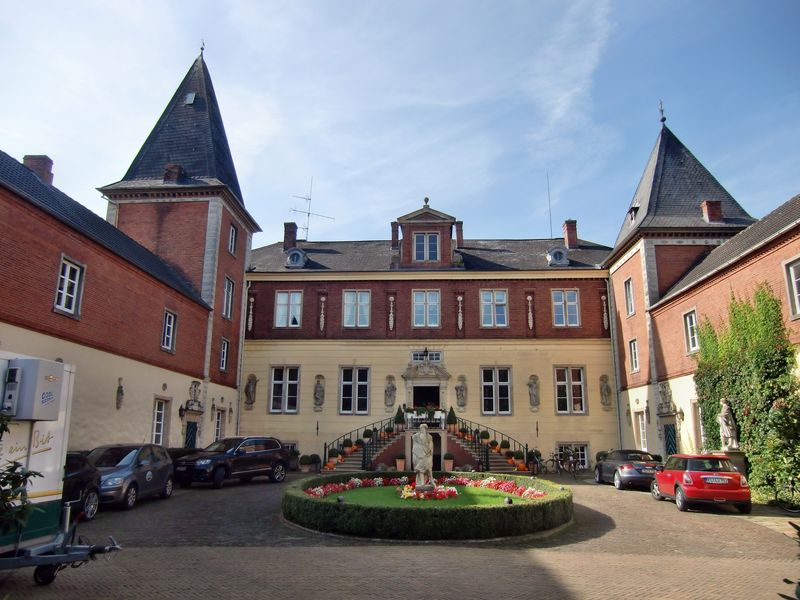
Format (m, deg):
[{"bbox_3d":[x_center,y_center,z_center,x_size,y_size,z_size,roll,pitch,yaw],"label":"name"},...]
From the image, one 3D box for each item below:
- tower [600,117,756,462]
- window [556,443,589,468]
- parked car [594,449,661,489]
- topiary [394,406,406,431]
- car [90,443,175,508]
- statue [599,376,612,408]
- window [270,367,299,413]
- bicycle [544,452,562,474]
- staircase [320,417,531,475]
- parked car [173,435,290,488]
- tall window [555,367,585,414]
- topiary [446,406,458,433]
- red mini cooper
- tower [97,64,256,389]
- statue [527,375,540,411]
[{"bbox_3d":[13.684,-0.647,26.699,6.200,17.600,6.200,0,-13,3],"label":"tower"},{"bbox_3d":[9.095,8.182,29.195,1.715,1.385,0.220,0,-14,3],"label":"window"},{"bbox_3d":[9.012,6.616,21.808,1.860,1.352,4.178,0,-14,1],"label":"parked car"},{"bbox_3d":[0.026,6.070,28.415,0.580,1.300,0.580,0,-14,3],"label":"topiary"},{"bbox_3d":[-7.950,4.955,15.840,1.770,1.580,4.200,1,-13,-2],"label":"car"},{"bbox_3d":[11.088,5.000,29.821,0.609,1.914,0.500,0,-14,3],"label":"statue"},{"bbox_3d":[-6.050,4.640,28.864,1.576,2.482,0.250,0,-13,3],"label":"window"},{"bbox_3d":[7.276,7.682,26.232,0.600,1.100,1.750,8,-15,-30],"label":"bicycle"},{"bbox_3d":[1.306,7.271,28.354,10.300,2.850,2.500,0,-14,3],"label":"staircase"},{"bbox_3d":[-6.412,6.310,21.795,1.959,1.720,4.795,-9,-17,35],"label":"parked car"},{"bbox_3d":[9.325,4.950,30.339,1.660,2.580,0.220,0,-14,3],"label":"tall window"},{"bbox_3d":[2.435,5.555,25.723,0.560,1.270,0.560,0,-13,3],"label":"topiary"},{"bbox_3d":[8.445,5.141,15.844,1.700,1.407,3.700,-2,-14,12],"label":"red mini cooper"},{"bbox_3d":[-11.794,-3.999,30.541,6.600,22.000,6.500,0,-14,3],"label":"tower"},{"bbox_3d":[7.296,5.055,30.313,0.720,1.950,0.500,0,-14,3],"label":"statue"}]

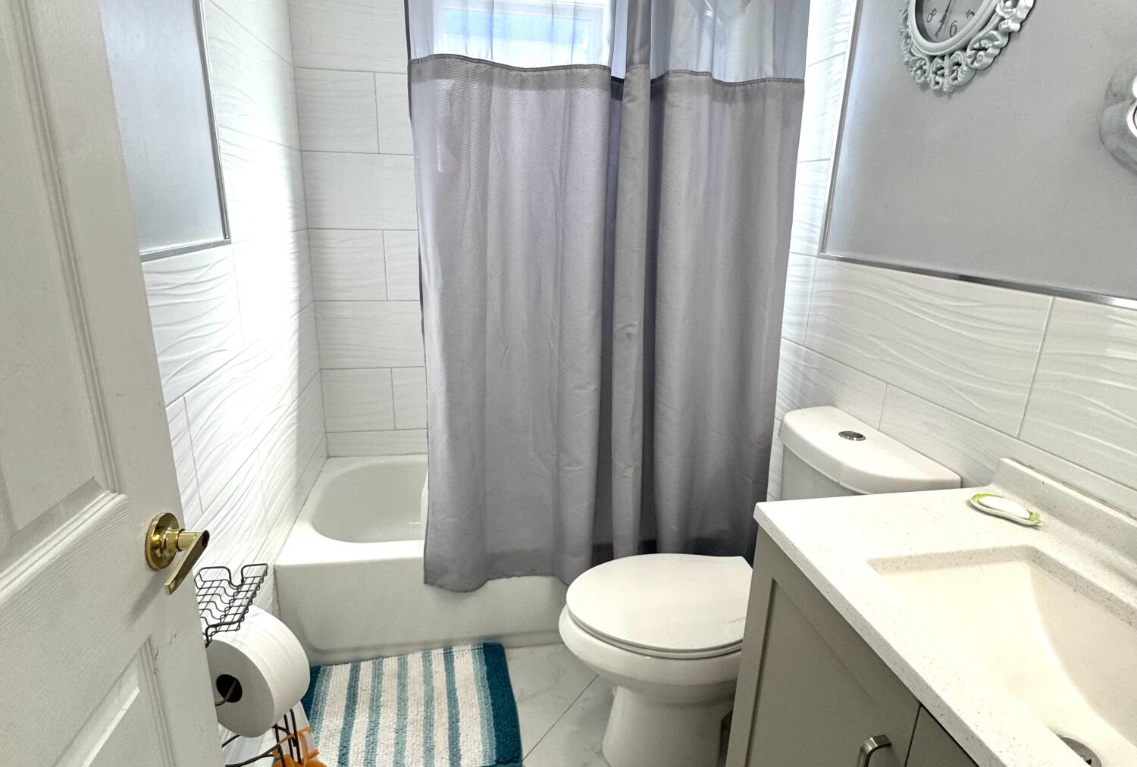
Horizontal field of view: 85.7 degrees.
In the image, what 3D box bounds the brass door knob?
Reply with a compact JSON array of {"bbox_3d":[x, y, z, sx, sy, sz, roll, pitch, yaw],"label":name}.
[{"bbox_3d":[-0.460,0.201,0.711,0.057,0.067,0.146,-1,17,-10],"label":"brass door knob"}]

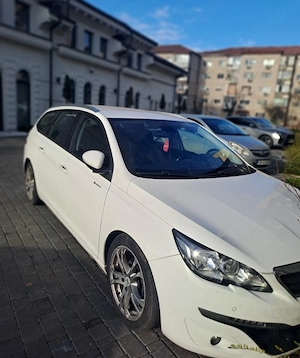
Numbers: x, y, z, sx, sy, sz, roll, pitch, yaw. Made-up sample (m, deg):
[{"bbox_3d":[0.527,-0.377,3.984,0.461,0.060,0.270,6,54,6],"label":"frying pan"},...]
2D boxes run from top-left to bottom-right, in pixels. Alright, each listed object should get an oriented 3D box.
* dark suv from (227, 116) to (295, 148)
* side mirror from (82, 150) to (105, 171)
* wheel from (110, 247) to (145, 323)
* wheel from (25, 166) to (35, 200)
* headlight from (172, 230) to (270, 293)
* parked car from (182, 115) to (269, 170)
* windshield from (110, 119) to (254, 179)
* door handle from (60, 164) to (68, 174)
[{"bbox_3d":[6.407,-2.869,17.818,1.850,1.660,4.500,-6,17,-41],"label":"dark suv"},{"bbox_3d":[-0.406,-0.133,2.094,0.195,0.160,0.145,-4,15,-35],"label":"side mirror"},{"bbox_3d":[-0.108,0.685,1.967,0.170,0.480,0.480,-4,15,-34],"label":"wheel"},{"bbox_3d":[-1.648,0.064,4.134,0.170,0.480,0.480,-4,15,-35],"label":"wheel"},{"bbox_3d":[0.369,0.434,1.561,0.385,0.255,0.460,-2,15,-29],"label":"headlight"},{"bbox_3d":[1.508,-1.133,8.661,1.740,1.490,4.100,-6,17,-41],"label":"parked car"},{"bbox_3d":[0.318,-0.296,2.685,1.430,0.120,1.000,-4,39,-35],"label":"windshield"},{"bbox_3d":[-0.838,-0.097,2.817,0.055,0.055,0.225,-4,15,-35],"label":"door handle"}]

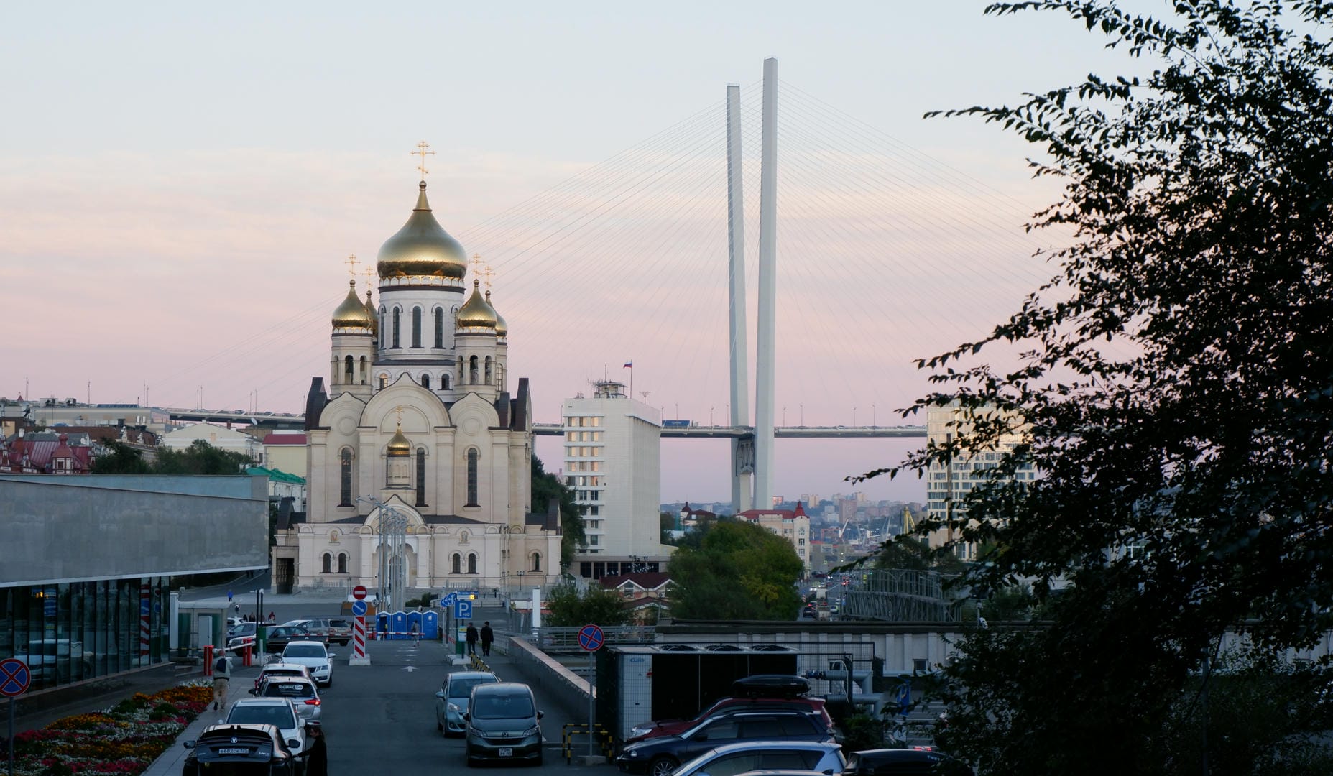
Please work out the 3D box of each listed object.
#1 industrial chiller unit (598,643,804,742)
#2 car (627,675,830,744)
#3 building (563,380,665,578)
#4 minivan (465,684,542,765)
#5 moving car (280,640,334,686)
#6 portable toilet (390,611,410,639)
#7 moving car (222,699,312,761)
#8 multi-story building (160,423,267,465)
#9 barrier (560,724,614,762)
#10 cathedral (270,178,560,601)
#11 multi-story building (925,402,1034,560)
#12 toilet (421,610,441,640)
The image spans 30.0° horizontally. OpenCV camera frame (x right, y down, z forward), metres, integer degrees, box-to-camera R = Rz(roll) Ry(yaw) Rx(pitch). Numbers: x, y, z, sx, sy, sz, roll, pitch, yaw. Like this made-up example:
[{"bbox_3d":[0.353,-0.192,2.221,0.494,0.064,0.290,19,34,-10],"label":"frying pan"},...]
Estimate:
[{"bbox_3d":[0.970,7.430,60.700,4.350,2.250,2.200,0,-3,-5],"label":"industrial chiller unit"},{"bbox_3d":[1.416,7.569,56.348,4.500,1.900,1.800,0,-3,-7],"label":"car"},{"bbox_3d":[-12.523,23.632,602.489,16.000,45.000,55.000,0,-3,6],"label":"building"},{"bbox_3d":[-3.844,7.883,58.833,1.700,1.730,4.300,0,-3,-6],"label":"minivan"},{"bbox_3d":[-12.101,9.247,83.396,1.810,1.470,4.600,0,-3,-7],"label":"moving car"},{"bbox_3d":[-19.718,17.486,183.883,1.140,2.220,1.180,0,-3,-6],"label":"portable toilet"},{"bbox_3d":[-9.128,7.698,56.240,1.820,1.530,4.500,0,-3,-7],"label":"moving car"},{"bbox_3d":[-96.740,15.078,535.058,17.500,14.000,27.000,0,-3,-1],"label":"multi-story building"},{"bbox_3d":[-1.804,8.118,56.816,1.050,0.760,1.750,0,-3,-7],"label":"barrier"},{"bbox_3d":[-36.556,-1.554,374.766,43.000,64.000,55.000,0,-3,1],"label":"cathedral"},{"bbox_3d":[108.861,32.669,861.590,37.000,56.000,24.000,0,-3,0],"label":"multi-story building"},{"bbox_3d":[-17.440,17.486,183.883,1.140,2.220,1.180,0,-3,-6],"label":"toilet"}]

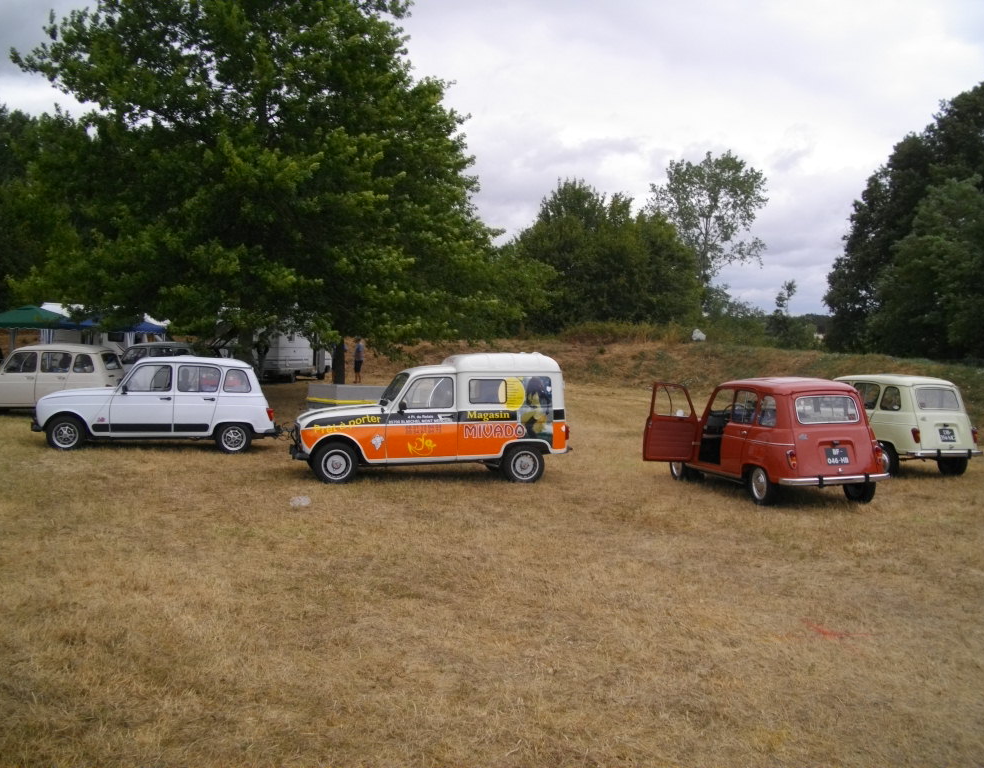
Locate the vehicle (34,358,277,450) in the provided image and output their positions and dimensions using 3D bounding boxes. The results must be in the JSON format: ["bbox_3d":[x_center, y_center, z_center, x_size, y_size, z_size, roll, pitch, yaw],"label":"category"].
[{"bbox_3d":[-5.230,0.295,14.500,3.660,1.510,1.485,1,2,-14],"label":"vehicle"}]

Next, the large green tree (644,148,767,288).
[{"bbox_3d":[14.100,-8.930,60.000,8.000,12.500,7.500,1,2,0],"label":"large green tree"}]

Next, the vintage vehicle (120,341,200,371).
[{"bbox_3d":[-9.500,-0.370,24.900,3.660,1.530,1.485,1,2,-13],"label":"vintage vehicle"}]

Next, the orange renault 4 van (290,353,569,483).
[{"bbox_3d":[-0.830,0.383,12.330,3.650,1.680,1.500,0,3,-12],"label":"orange renault 4 van"}]

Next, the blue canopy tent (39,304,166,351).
[{"bbox_3d":[-13.500,-1.200,32.300,3.100,2.600,3.100,1,2,-3],"label":"blue canopy tent"}]

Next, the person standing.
[{"bbox_3d":[-4.900,-0.860,33.600,0.380,1.740,0.480,1,2,-3],"label":"person standing"}]

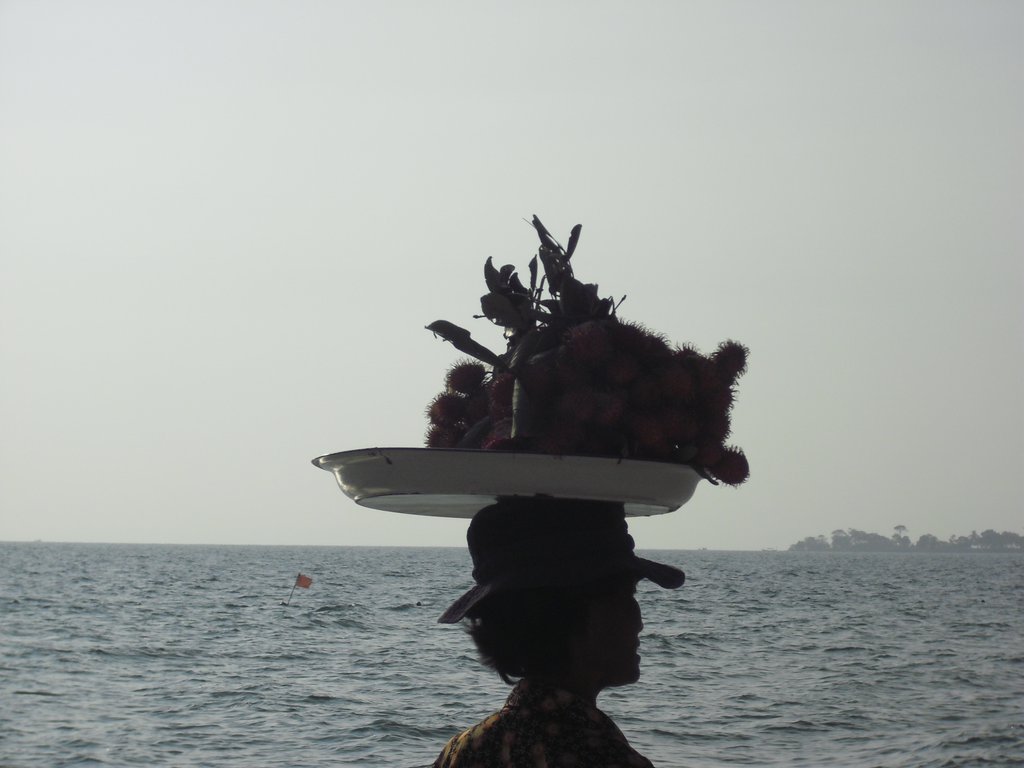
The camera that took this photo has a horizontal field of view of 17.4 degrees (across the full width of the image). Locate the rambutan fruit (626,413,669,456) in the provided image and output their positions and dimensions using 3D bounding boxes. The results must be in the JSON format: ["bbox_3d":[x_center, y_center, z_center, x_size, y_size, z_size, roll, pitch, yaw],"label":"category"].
[{"bbox_3d":[0.166,0.062,4.090,0.051,0.054,0.053,1,-3,0],"label":"rambutan fruit"}]

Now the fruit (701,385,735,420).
[{"bbox_3d":[0.251,0.023,4.100,0.045,0.047,0.046,1,-3,0],"label":"fruit"}]

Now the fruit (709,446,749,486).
[{"bbox_3d":[0.263,0.100,4.060,0.049,0.049,0.049,1,-3,0],"label":"fruit"}]

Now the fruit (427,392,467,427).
[{"bbox_3d":[-0.081,0.031,4.110,0.049,0.045,0.047,1,-3,0],"label":"fruit"}]

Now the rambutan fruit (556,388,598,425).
[{"bbox_3d":[0.080,0.028,4.090,0.051,0.044,0.048,1,-3,0],"label":"rambutan fruit"}]

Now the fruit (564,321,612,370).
[{"bbox_3d":[0.095,-0.048,4.140,0.059,0.062,0.055,1,-3,0],"label":"fruit"}]

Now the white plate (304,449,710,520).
[{"bbox_3d":[0.002,0.130,4.147,0.500,0.053,0.475,2,-6,0],"label":"white plate"}]

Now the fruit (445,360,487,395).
[{"bbox_3d":[-0.057,-0.007,4.220,0.051,0.045,0.048,1,-3,0],"label":"fruit"}]

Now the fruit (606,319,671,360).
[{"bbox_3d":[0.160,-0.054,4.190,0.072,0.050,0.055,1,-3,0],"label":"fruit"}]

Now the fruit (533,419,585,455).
[{"bbox_3d":[0.054,0.064,3.970,0.055,0.046,0.051,1,-3,0],"label":"fruit"}]

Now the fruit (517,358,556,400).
[{"bbox_3d":[0.029,-0.005,4.030,0.048,0.051,0.049,1,-3,0],"label":"fruit"}]

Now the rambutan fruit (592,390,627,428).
[{"bbox_3d":[0.117,0.030,4.000,0.044,0.047,0.045,1,-3,0],"label":"rambutan fruit"}]

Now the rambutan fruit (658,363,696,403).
[{"bbox_3d":[0.198,-0.002,4.000,0.047,0.049,0.048,1,-3,0],"label":"rambutan fruit"}]

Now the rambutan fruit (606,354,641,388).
[{"bbox_3d":[0.137,-0.017,4.130,0.044,0.044,0.044,1,-3,0],"label":"rambutan fruit"}]

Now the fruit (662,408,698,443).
[{"bbox_3d":[0.208,0.052,4.120,0.044,0.044,0.044,1,-3,0],"label":"fruit"}]

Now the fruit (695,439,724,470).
[{"bbox_3d":[0.239,0.084,4.050,0.042,0.041,0.042,1,-3,0],"label":"fruit"}]

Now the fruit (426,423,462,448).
[{"bbox_3d":[-0.085,0.069,4.220,0.045,0.042,0.044,1,-3,0],"label":"fruit"}]

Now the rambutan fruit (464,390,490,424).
[{"bbox_3d":[-0.044,0.029,4.130,0.044,0.044,0.044,1,-3,0],"label":"rambutan fruit"}]

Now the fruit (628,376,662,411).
[{"bbox_3d":[0.165,0.012,4.120,0.042,0.042,0.043,1,-3,0],"label":"fruit"}]

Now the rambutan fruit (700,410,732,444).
[{"bbox_3d":[0.253,0.055,4.200,0.042,0.043,0.043,1,-3,0],"label":"rambutan fruit"}]

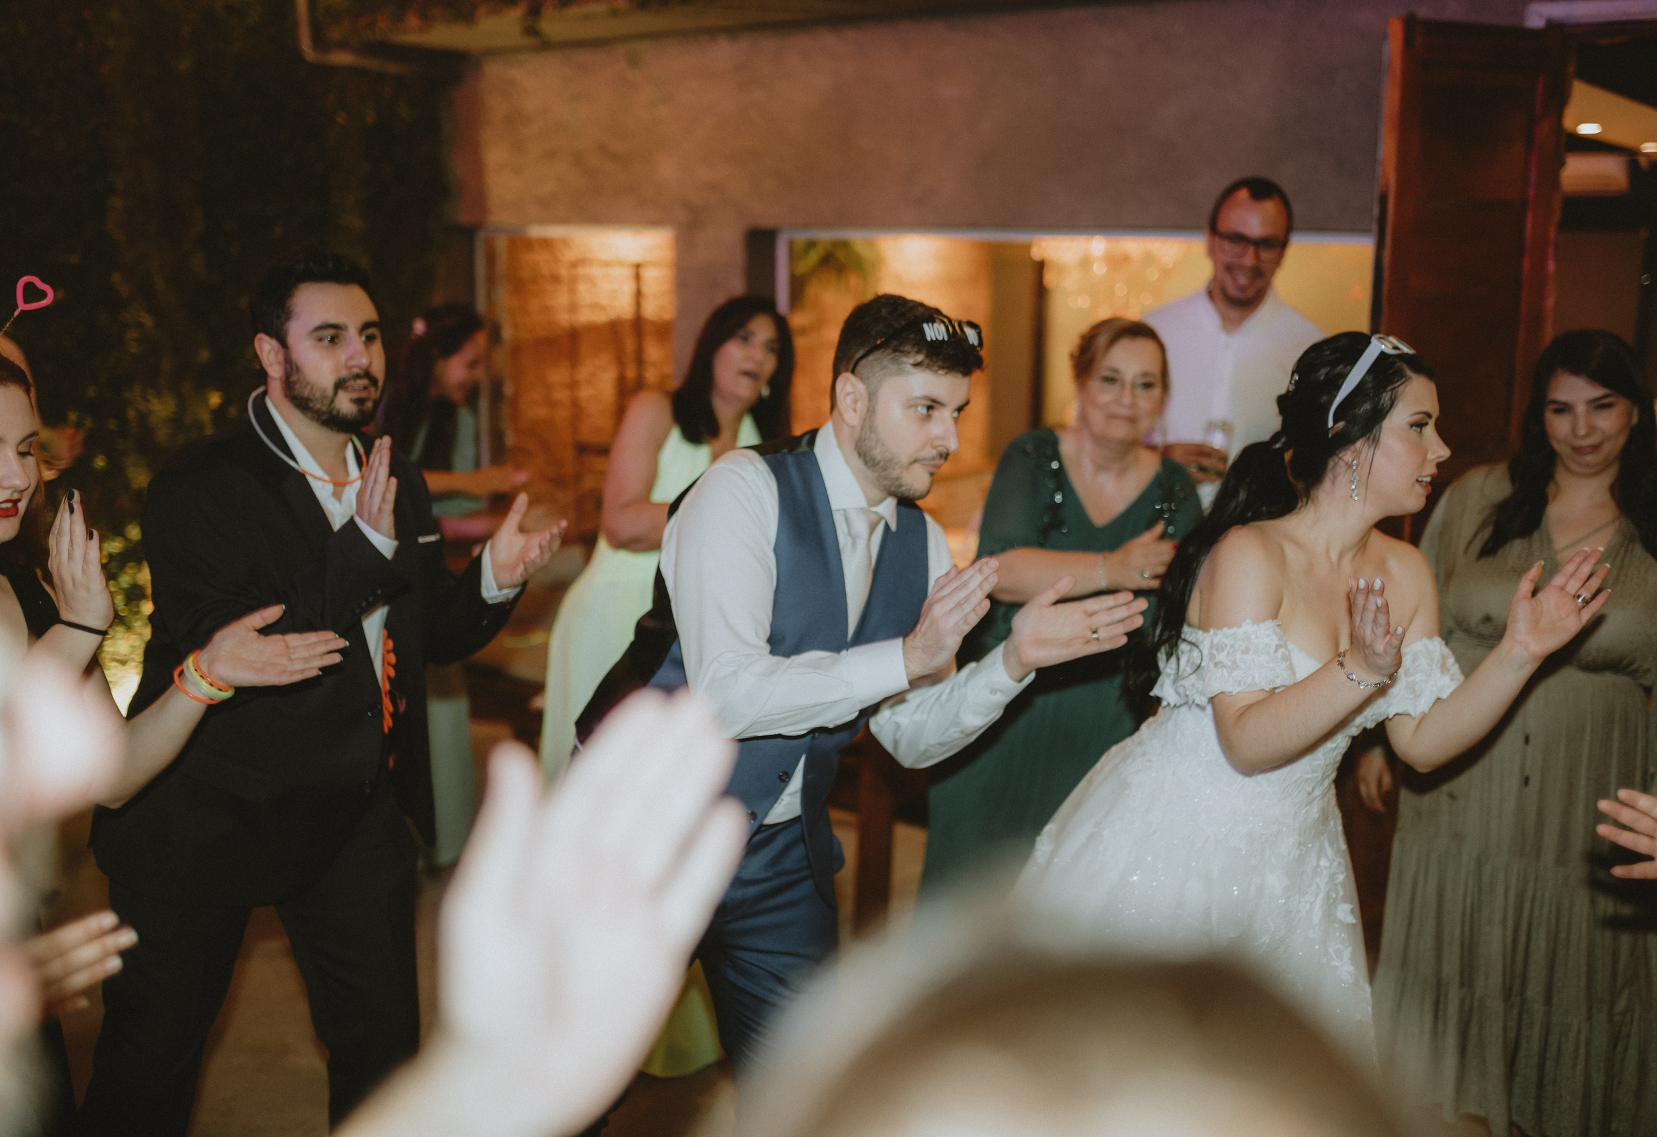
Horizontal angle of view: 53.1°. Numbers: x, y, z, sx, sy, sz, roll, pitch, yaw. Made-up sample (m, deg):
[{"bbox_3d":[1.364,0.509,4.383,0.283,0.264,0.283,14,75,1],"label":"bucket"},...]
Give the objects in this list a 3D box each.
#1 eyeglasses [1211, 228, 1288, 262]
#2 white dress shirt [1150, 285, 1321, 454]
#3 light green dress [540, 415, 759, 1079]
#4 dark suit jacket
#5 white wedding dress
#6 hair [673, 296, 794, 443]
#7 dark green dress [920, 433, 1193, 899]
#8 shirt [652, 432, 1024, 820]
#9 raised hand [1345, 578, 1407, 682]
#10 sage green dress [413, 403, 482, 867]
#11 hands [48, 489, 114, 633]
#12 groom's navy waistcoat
[{"bbox_3d":[0.763,-0.591,3.020,0.140,0.046,0.140,11,19,6],"label":"eyeglasses"},{"bbox_3d":[0.801,-0.179,3.231,0.500,0.720,0.340,2,9,5],"label":"white dress shirt"},{"bbox_3d":[-0.361,0.343,3.420,0.460,1.350,0.440,-5,11,-33],"label":"light green dress"},{"bbox_3d":[-0.747,0.086,2.346,0.550,0.710,0.440,-8,12,-42],"label":"dark suit jacket"},{"bbox_3d":[0.456,0.652,2.263,0.820,1.190,0.850,-6,11,-34],"label":"white wedding dress"},{"bbox_3d":[-0.189,-0.397,3.330,0.220,0.300,0.220,1,7,-35],"label":"hair"},{"bbox_3d":[0.432,0.427,3.010,0.550,1.330,0.420,0,10,-4],"label":"dark green dress"},{"bbox_3d":[0.015,0.069,2.139,0.520,0.570,0.440,2,12,-38],"label":"shirt"},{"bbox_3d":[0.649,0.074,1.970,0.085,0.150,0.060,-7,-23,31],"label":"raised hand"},{"bbox_3d":[-1.106,0.154,4.333,0.420,1.200,0.420,-7,12,-39],"label":"sage green dress"},{"bbox_3d":[-0.830,-0.008,1.840,0.080,0.165,0.055,-8,3,20],"label":"hands"},{"bbox_3d":[-0.060,0.115,2.120,0.410,0.600,0.290,-9,29,-44],"label":"groom's navy waistcoat"}]

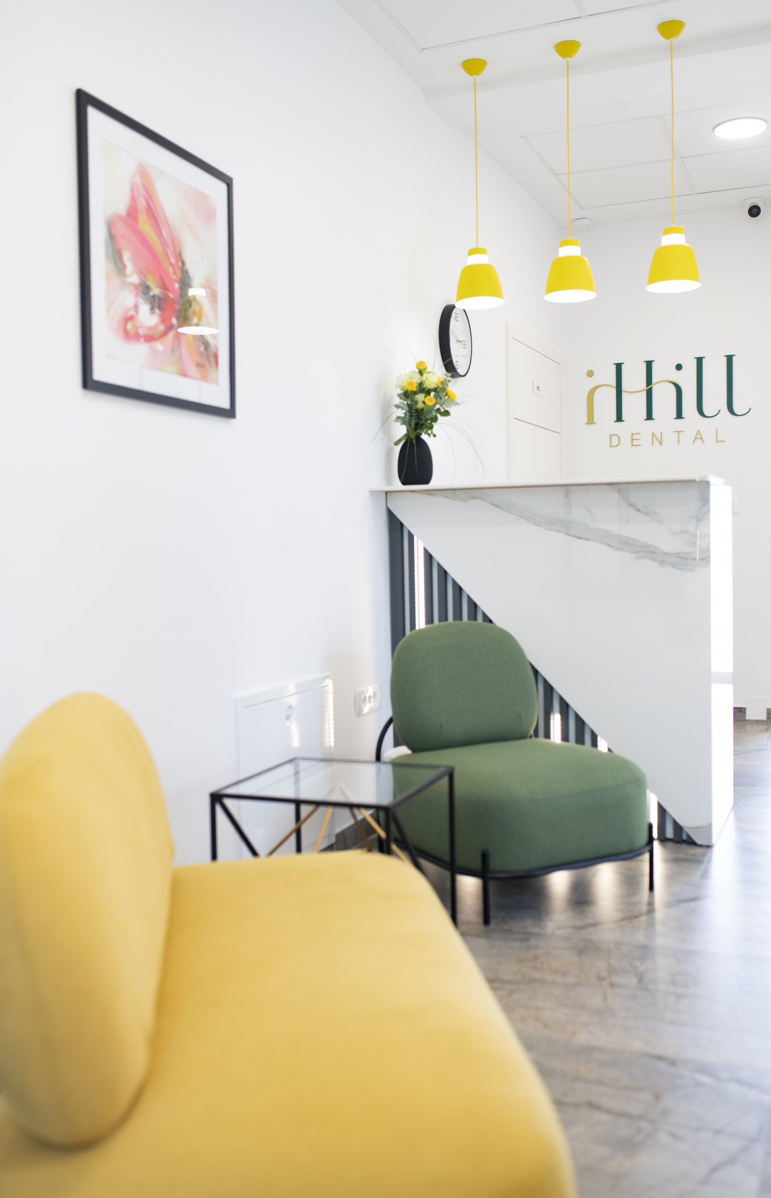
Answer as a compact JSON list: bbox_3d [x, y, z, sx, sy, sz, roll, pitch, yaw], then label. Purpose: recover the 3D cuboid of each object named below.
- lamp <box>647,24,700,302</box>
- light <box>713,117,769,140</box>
[{"bbox_3d":[1.006,-1.547,4.076,0.186,0.901,0.186,0,3,22],"label":"lamp"},{"bbox_3d":[1.549,-2.045,5.073,0.234,0.020,0.234,0,3,22],"label":"light"}]

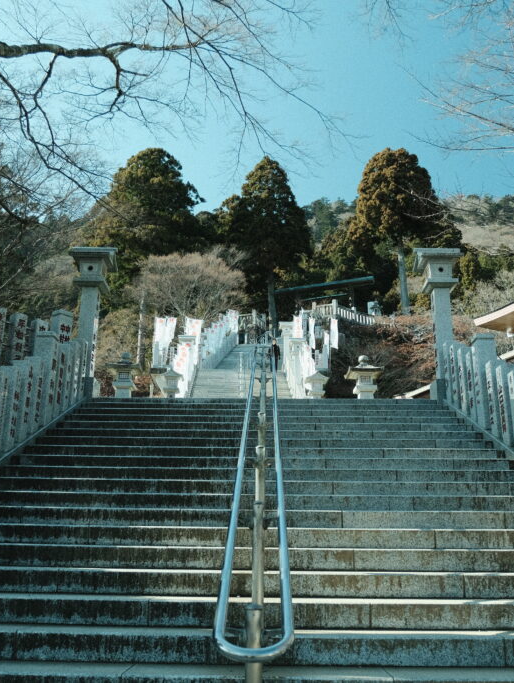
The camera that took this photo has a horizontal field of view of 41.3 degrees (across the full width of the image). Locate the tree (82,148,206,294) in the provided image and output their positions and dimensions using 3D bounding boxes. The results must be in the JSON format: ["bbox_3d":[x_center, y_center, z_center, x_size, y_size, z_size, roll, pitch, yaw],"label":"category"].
[{"bbox_3d":[-10.157,-10.078,62.187,10.300,16.772,10.000,0,-16,1],"label":"tree"}]

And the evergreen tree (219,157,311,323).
[{"bbox_3d":[0.757,-8.808,60.782,7.800,17.079,7.800,0,-16,1],"label":"evergreen tree"}]

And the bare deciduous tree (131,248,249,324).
[{"bbox_3d":[-4.913,-3.883,48.967,7.600,5.878,7.000,0,-16,1],"label":"bare deciduous tree"}]

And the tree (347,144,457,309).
[{"bbox_3d":[13.447,-10.256,62.238,9.300,16.403,9.000,0,-16,1],"label":"tree"}]

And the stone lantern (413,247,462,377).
[{"bbox_3d":[3.070,-0.289,11.422,0.730,2.453,0.730,0,-16,1],"label":"stone lantern"}]

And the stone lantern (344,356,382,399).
[{"bbox_3d":[2.638,1.440,16.752,0.930,2.267,0.930,0,-16,1],"label":"stone lantern"}]

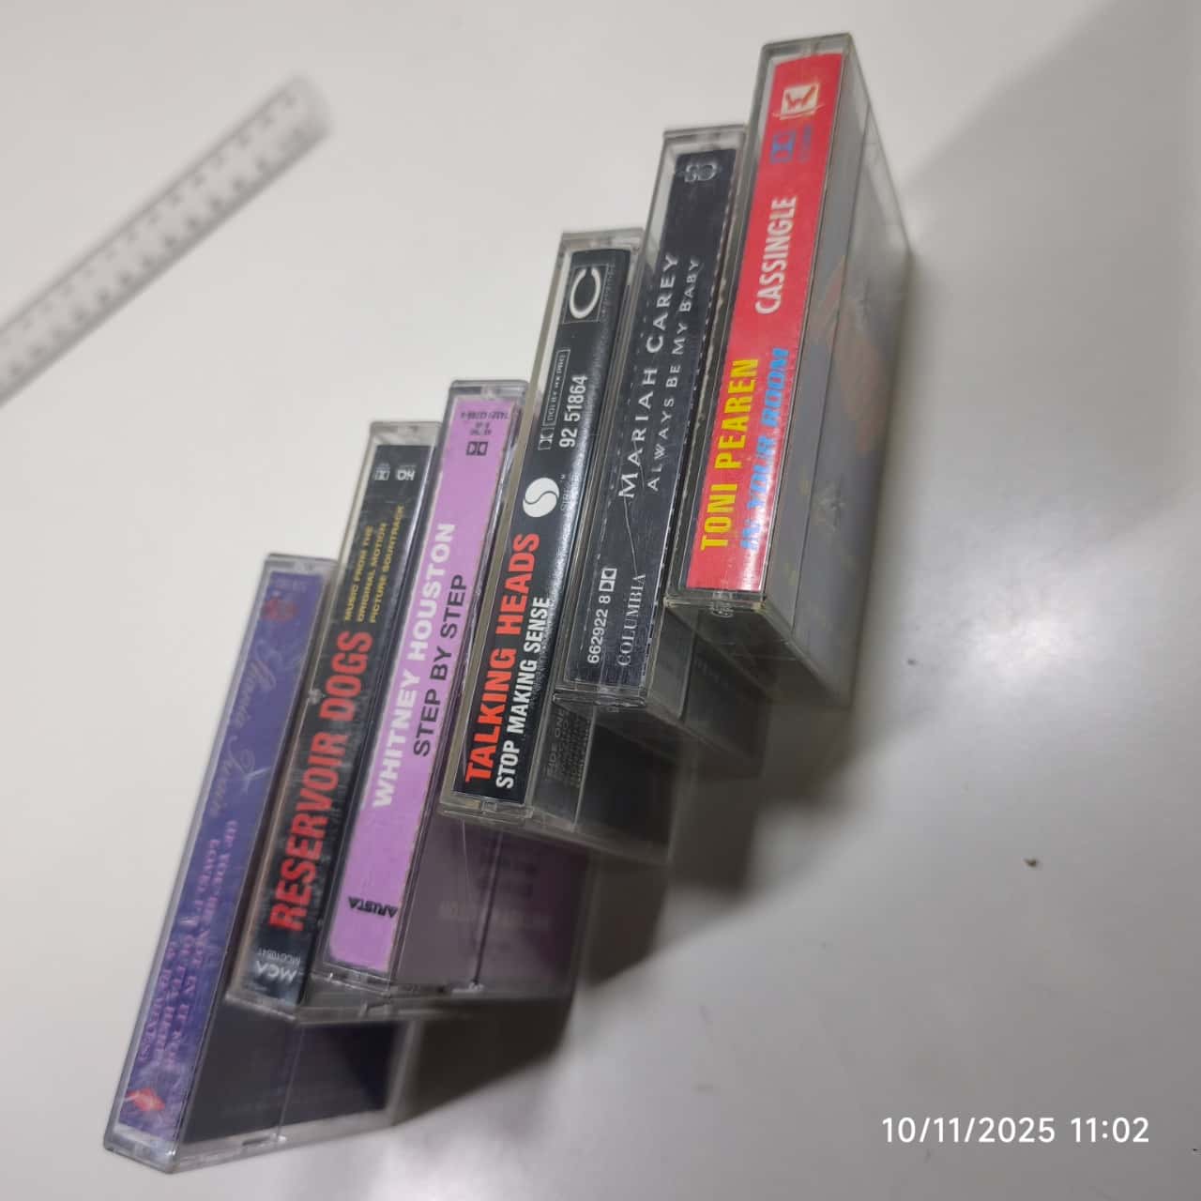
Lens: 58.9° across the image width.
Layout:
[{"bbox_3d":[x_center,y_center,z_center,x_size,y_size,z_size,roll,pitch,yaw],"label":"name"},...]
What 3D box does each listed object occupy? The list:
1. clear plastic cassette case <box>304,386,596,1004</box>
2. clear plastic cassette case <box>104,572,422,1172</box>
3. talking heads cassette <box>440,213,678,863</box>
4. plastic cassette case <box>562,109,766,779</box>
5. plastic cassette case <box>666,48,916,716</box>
[{"bbox_3d":[-0.018,0.021,0.216,0.017,0.070,0.109,4,75,25],"label":"clear plastic cassette case"},{"bbox_3d":[-0.055,0.054,0.224,0.017,0.070,0.109,5,75,25],"label":"clear plastic cassette case"},{"bbox_3d":[0.004,-0.007,0.216,0.017,0.070,0.109,4,75,25],"label":"talking heads cassette"},{"bbox_3d":[0.023,-0.025,0.215,0.017,0.070,0.109,4,75,25],"label":"plastic cassette case"},{"bbox_3d":[0.041,-0.041,0.212,0.017,0.070,0.109,4,75,25],"label":"plastic cassette case"}]

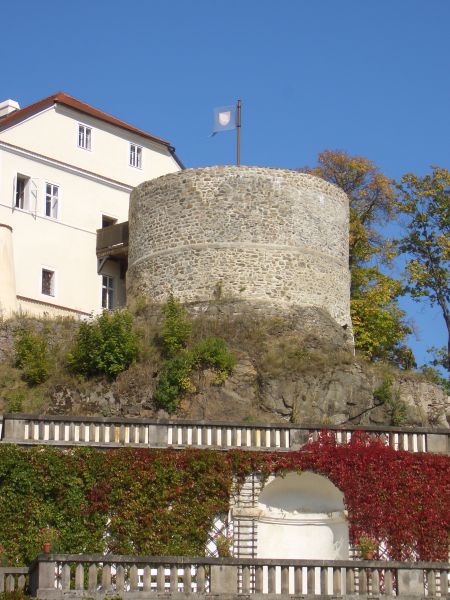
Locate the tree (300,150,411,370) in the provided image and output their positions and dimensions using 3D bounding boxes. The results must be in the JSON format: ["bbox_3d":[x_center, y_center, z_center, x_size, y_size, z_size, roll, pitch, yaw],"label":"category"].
[{"bbox_3d":[6.378,-2.090,73.975,5.700,10.760,5.500,0,-12,0],"label":"tree"}]

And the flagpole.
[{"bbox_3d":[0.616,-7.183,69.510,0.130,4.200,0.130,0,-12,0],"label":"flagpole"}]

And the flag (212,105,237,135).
[{"bbox_3d":[-0.023,-8.277,69.940,1.100,1.280,0.150,-4,-12,20],"label":"flag"}]

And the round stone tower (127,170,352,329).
[{"bbox_3d":[0.652,-1.604,68.934,10.000,6.200,10.000,0,-12,0],"label":"round stone tower"}]

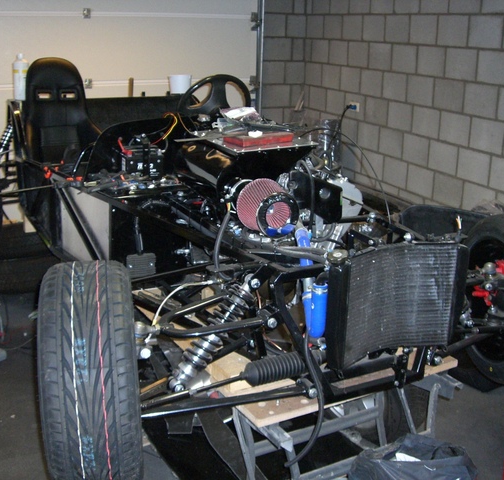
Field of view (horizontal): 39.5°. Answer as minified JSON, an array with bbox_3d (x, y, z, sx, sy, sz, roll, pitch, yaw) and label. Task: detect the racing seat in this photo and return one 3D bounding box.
[{"bbox_3d":[-0.949,-0.545,3.652,0.450,0.770,0.630,-9,20,-25],"label":"racing seat"}]

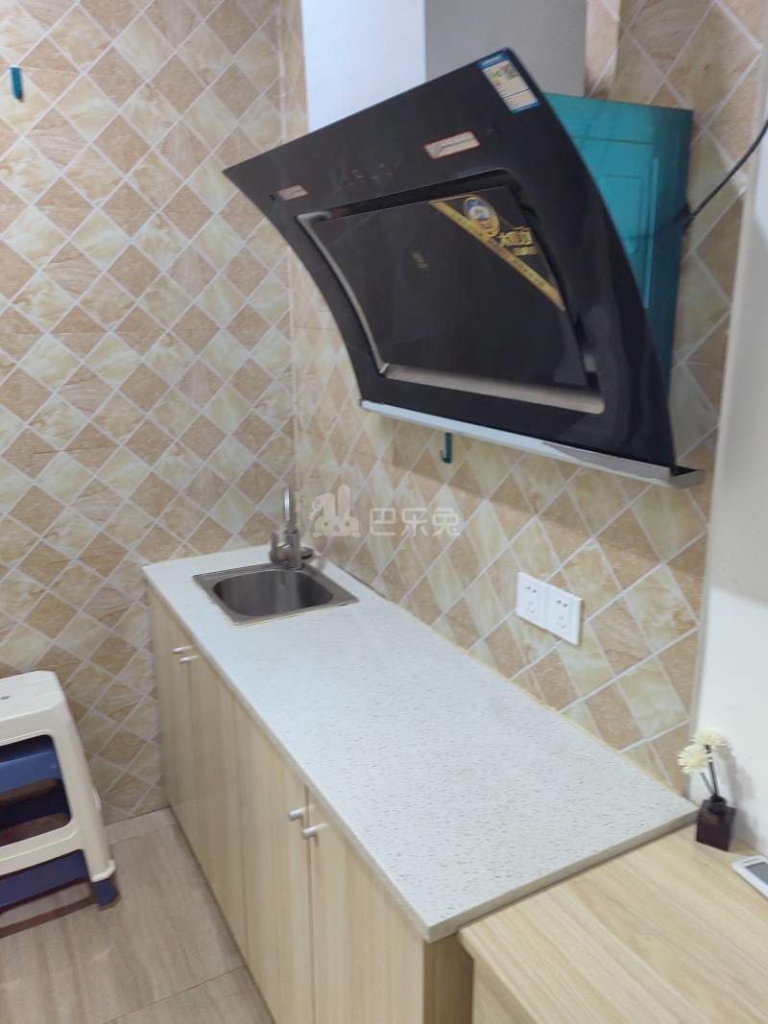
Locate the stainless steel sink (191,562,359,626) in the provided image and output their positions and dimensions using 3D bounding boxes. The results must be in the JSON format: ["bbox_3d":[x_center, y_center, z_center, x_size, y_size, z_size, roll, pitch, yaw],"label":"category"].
[{"bbox_3d":[-0.300,0.280,2.170,0.325,0.160,0.385,-9,17,-27],"label":"stainless steel sink"}]

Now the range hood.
[{"bbox_3d":[0.077,-0.359,1.331,0.381,0.484,0.906,-9,17,-27],"label":"range hood"}]

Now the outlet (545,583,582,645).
[{"bbox_3d":[0.323,0.184,1.427,0.010,0.086,0.086,-9,17,-27],"label":"outlet"}]

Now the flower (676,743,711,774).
[{"bbox_3d":[0.454,0.362,1.172,0.048,0.032,0.048,-11,21,33],"label":"flower"}]

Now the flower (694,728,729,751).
[{"bbox_3d":[0.475,0.330,1.160,0.048,0.026,0.048,8,18,29],"label":"flower"}]

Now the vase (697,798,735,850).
[{"bbox_3d":[0.493,0.455,1.184,0.044,0.067,0.044,8,18,29],"label":"vase"}]

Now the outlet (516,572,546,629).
[{"bbox_3d":[0.282,0.164,1.500,0.010,0.086,0.086,-9,17,-27],"label":"outlet"}]

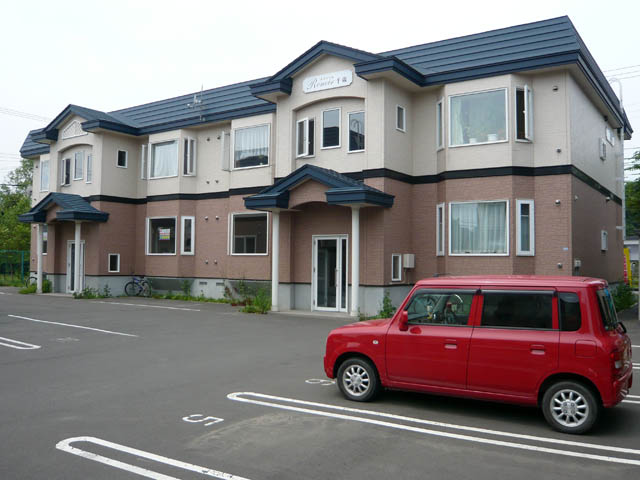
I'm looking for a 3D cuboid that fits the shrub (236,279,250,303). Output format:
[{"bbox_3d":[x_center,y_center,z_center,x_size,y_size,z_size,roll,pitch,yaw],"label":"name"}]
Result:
[{"bbox_3d":[-2.650,1.784,20.490,0.420,0.880,0.420,-1,-3,35],"label":"shrub"}]

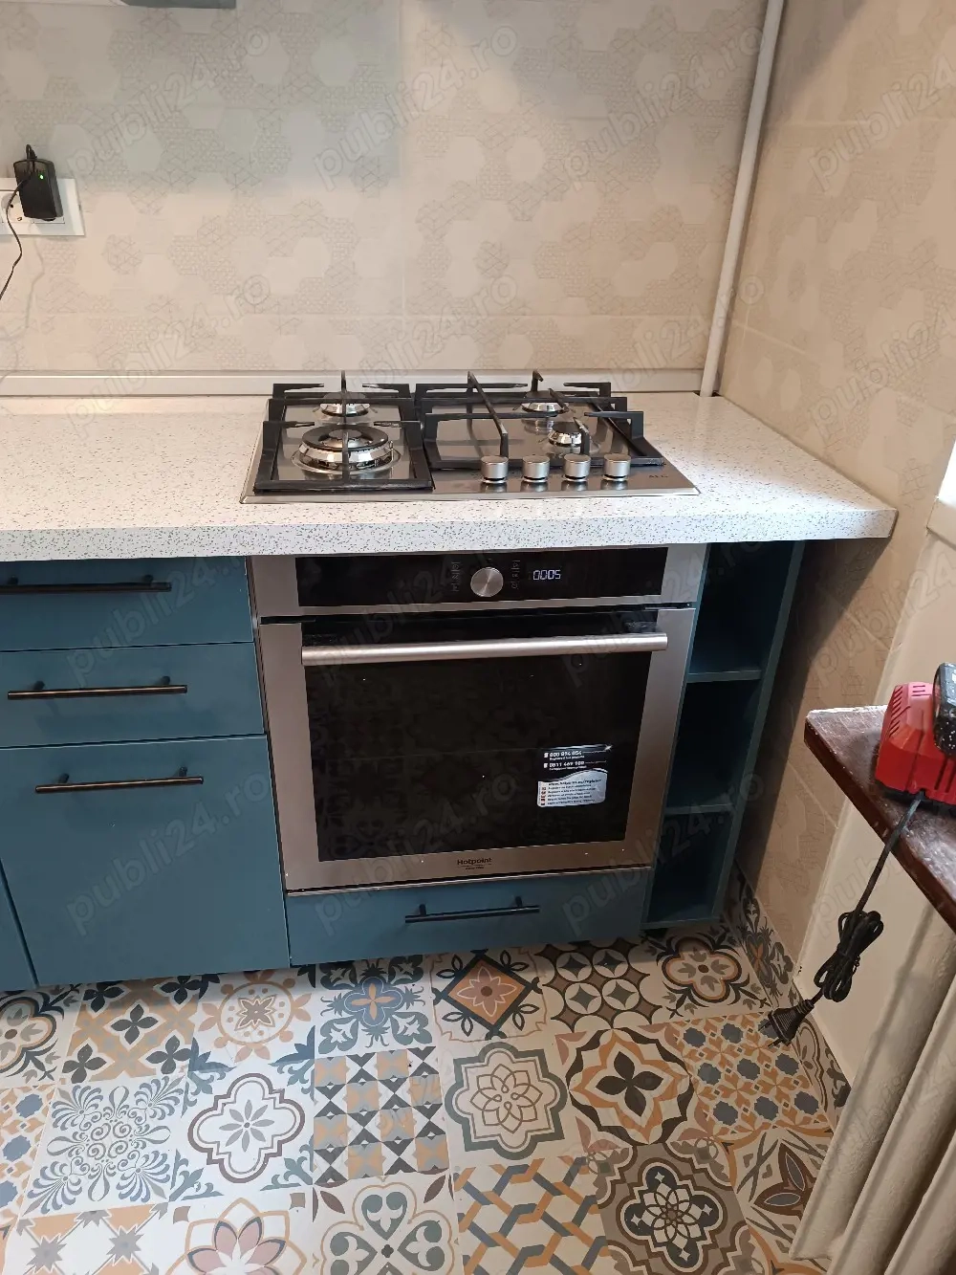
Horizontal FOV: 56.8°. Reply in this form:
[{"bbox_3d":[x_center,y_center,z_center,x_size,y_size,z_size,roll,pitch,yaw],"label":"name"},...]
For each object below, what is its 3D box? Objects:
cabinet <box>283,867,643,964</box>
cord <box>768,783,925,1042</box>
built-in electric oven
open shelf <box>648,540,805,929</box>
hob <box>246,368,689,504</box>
[{"bbox_3d":[-0.036,0.362,1.656,0.595,0.157,0.490,-2,30,-7],"label":"cabinet"},{"bbox_3d":[0.339,0.270,0.829,0.145,0.265,0.095,-2,30,-7],"label":"cord"},{"bbox_3d":[-0.028,0.024,1.490,0.595,0.595,0.570,-2,30,-7],"label":"built-in electric oven"},{"bbox_3d":[0.338,0.053,1.600,0.148,0.773,0.502,-2,30,-7],"label":"open shelf"},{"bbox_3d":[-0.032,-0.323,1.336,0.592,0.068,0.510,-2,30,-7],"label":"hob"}]

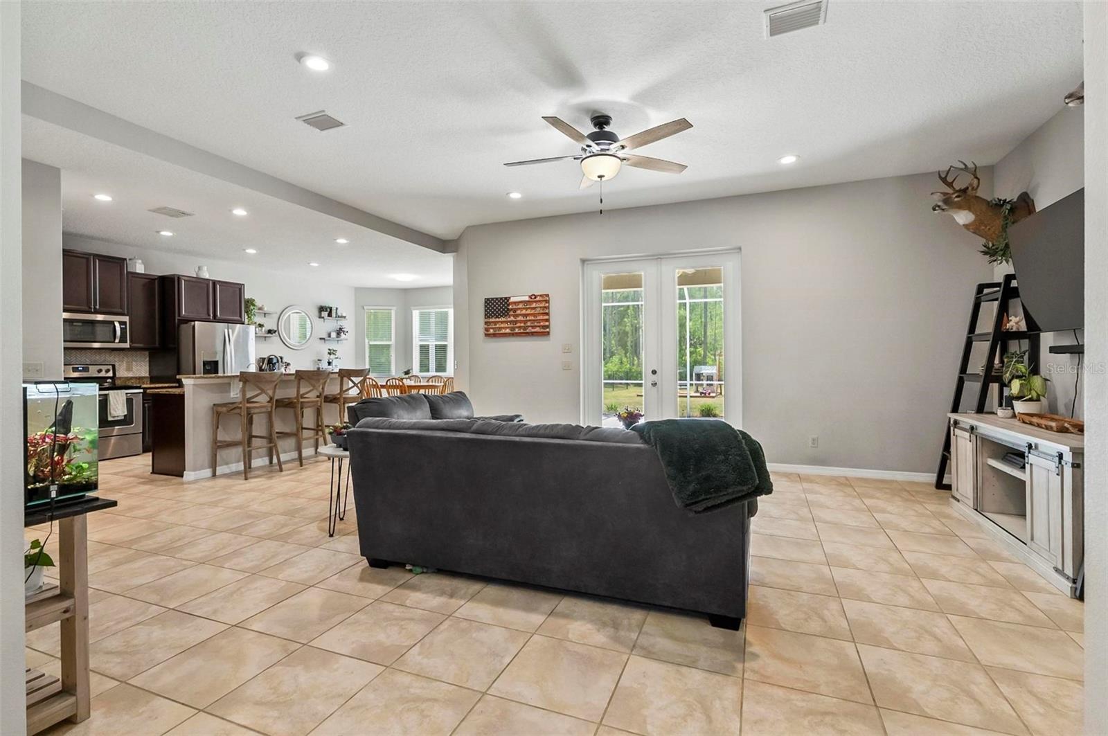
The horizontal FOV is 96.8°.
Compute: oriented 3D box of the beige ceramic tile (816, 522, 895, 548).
[{"bbox_3d":[2.012,1.126,3.314,0.420,0.010,0.420,0,0,22],"label":"beige ceramic tile"}]

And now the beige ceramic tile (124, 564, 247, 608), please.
[{"bbox_3d":[-1.928,1.146,2.603,0.418,0.010,0.415,0,0,22],"label":"beige ceramic tile"}]

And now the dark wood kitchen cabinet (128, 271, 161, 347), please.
[{"bbox_3d":[-5.851,-0.782,6.910,0.330,1.045,0.375,0,0,22],"label":"dark wood kitchen cabinet"}]

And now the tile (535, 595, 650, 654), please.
[{"bbox_3d":[0.194,1.174,2.285,0.430,0.010,0.430,0,0,22],"label":"tile"}]

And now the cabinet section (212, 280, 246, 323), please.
[{"bbox_3d":[-5.331,-1.019,7.779,0.580,0.634,0.515,0,0,22],"label":"cabinet section"}]

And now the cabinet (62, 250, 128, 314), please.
[{"bbox_3d":[-6.333,-1.141,6.660,0.340,0.780,0.762,0,0,22],"label":"cabinet"}]

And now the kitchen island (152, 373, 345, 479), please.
[{"bbox_3d":[-3.724,0.664,6.360,0.950,1.085,2.150,0,0,22],"label":"kitchen island"}]

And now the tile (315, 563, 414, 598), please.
[{"bbox_3d":[-1.057,1.223,2.867,0.452,0.020,0.450,0,0,21],"label":"tile"}]

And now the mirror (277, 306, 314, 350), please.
[{"bbox_3d":[-5.301,-0.826,10.112,0.040,0.881,0.881,0,0,22],"label":"mirror"}]

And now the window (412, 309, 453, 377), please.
[{"bbox_3d":[-2.686,-0.576,10.916,1.159,1.555,0.100,0,0,22],"label":"window"}]

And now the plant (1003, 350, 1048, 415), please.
[{"bbox_3d":[3.485,0.131,3.633,0.290,0.510,0.310,0,0,22],"label":"plant"}]

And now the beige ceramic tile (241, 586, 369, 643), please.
[{"bbox_3d":[-1.156,1.162,2.330,0.420,0.010,0.420,0,0,22],"label":"beige ceramic tile"}]

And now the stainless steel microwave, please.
[{"bbox_3d":[-6.442,-0.507,6.812,0.400,0.433,0.760,0,0,22],"label":"stainless steel microwave"}]

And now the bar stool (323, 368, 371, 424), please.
[{"bbox_3d":[-2.905,0.625,6.842,0.500,1.160,0.520,0,0,22],"label":"bar stool"}]

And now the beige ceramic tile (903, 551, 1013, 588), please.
[{"bbox_3d":[2.293,1.163,2.818,0.430,0.010,0.430,0,0,22],"label":"beige ceramic tile"}]

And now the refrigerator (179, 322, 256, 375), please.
[{"bbox_3d":[-5.480,0.268,7.839,0.820,1.820,0.910,0,0,22],"label":"refrigerator"}]

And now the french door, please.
[{"bbox_3d":[1.216,-0.097,5.744,1.850,2.430,0.120,0,0,22],"label":"french door"}]

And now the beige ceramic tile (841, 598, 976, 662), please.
[{"bbox_3d":[1.502,1.122,2.119,0.418,0.010,0.415,0,0,22],"label":"beige ceramic tile"}]

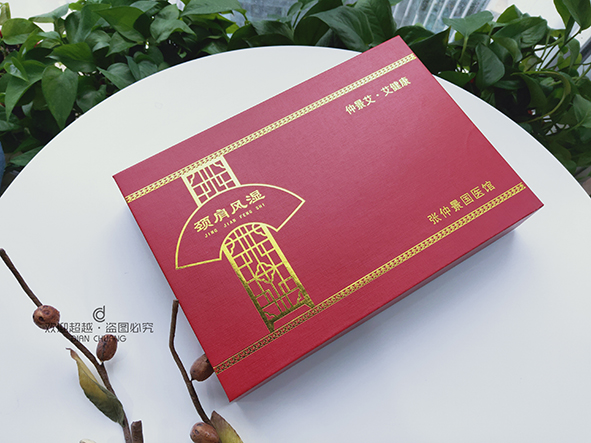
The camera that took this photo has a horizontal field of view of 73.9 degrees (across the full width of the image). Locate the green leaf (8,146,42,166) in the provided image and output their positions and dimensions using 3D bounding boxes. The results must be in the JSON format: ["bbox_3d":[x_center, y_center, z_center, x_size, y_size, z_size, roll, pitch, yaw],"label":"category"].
[{"bbox_3d":[-0.410,-0.099,0.600,0.058,0.016,0.037,-32,90,-19],"label":"green leaf"}]

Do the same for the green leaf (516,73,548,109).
[{"bbox_3d":[0.368,-0.203,0.610,0.036,0.022,0.070,-25,79,11],"label":"green leaf"}]

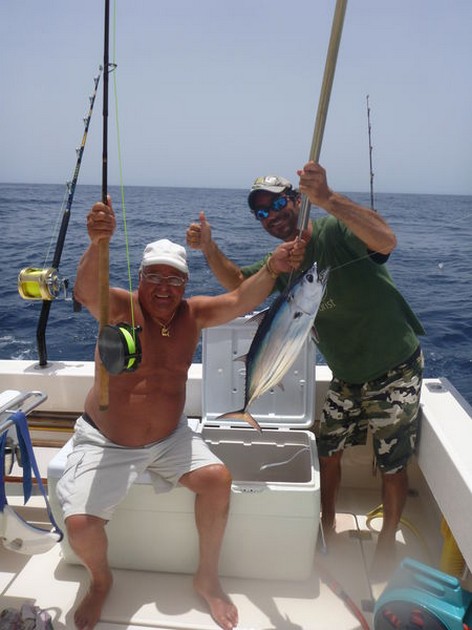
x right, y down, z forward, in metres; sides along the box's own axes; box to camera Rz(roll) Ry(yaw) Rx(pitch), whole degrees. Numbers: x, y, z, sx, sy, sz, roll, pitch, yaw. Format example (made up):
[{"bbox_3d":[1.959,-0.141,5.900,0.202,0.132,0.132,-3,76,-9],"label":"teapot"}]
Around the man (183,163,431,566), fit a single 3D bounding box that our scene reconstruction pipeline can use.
[{"bbox_3d":[0.296,0.265,2.135,0.875,1.718,0.577,8,15,25],"label":"man"}]

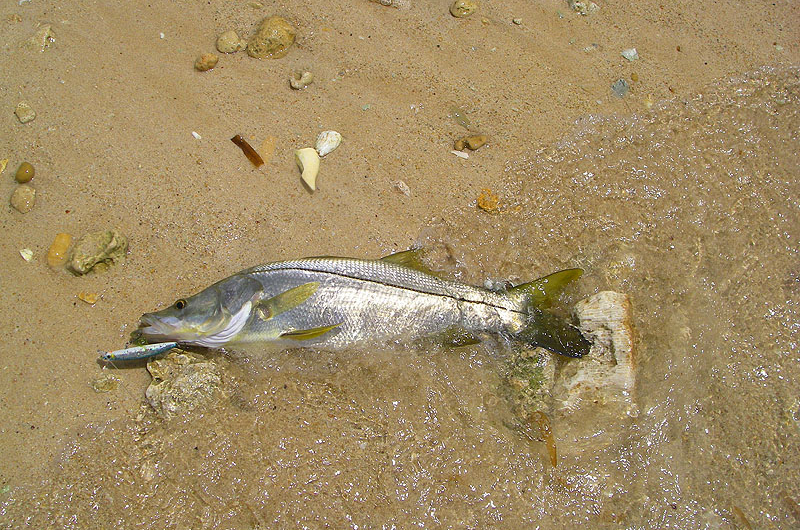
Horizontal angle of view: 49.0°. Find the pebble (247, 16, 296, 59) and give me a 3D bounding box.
[{"bbox_3d":[-0.222,-0.393,1.515,0.070,0.048,0.088,40,71,17],"label":"pebble"}]

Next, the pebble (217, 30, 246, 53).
[{"bbox_3d":[-0.308,-0.409,1.604,0.056,0.033,0.047,0,64,0],"label":"pebble"}]

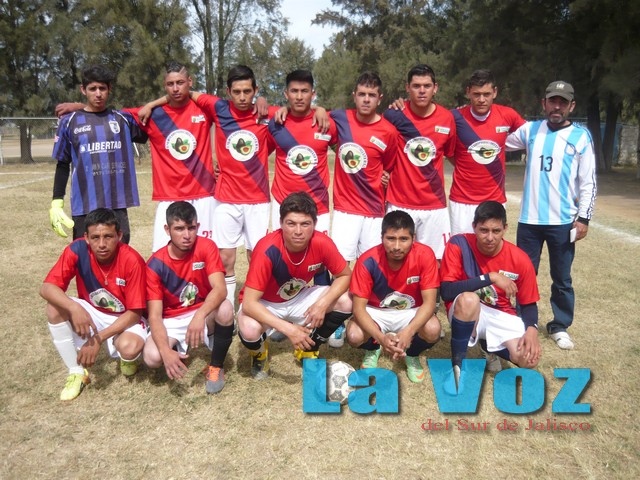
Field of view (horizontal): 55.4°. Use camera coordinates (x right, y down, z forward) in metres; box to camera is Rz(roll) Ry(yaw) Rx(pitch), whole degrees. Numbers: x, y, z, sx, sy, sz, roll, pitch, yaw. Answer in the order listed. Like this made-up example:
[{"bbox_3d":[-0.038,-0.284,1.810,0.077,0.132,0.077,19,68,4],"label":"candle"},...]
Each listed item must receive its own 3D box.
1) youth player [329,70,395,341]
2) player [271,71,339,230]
[{"bbox_3d":[0.193,-0.188,3.931,0.620,1.750,0.380,3,11,18],"label":"youth player"},{"bbox_3d":[-0.115,-0.205,4.009,0.513,1.755,0.360,-1,10,-4],"label":"player"}]

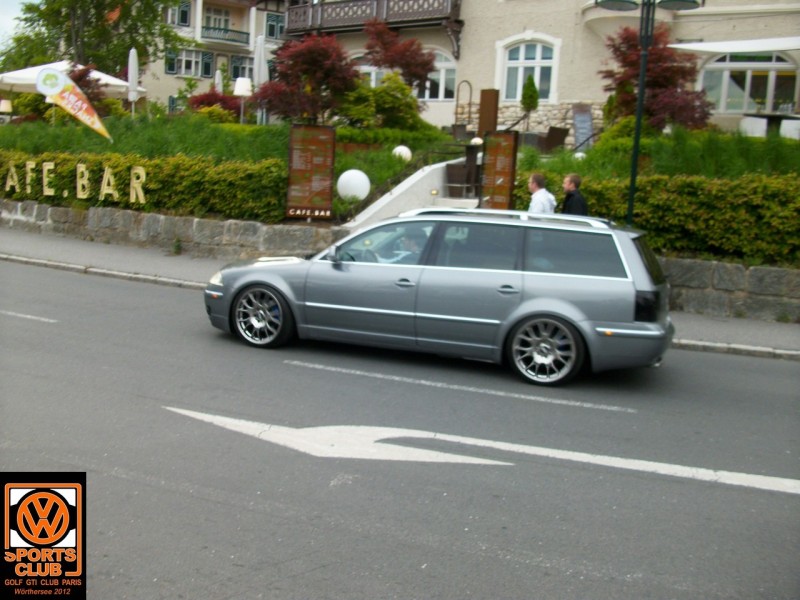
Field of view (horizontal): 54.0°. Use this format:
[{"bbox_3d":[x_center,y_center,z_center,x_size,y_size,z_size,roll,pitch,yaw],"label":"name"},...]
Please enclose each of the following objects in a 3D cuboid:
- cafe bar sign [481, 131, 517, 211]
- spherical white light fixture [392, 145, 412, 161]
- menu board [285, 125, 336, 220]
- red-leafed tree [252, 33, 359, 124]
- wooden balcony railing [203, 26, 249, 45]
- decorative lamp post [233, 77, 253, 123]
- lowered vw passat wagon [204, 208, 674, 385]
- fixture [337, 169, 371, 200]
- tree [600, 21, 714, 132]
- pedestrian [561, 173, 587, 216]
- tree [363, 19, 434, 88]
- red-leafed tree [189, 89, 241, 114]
[{"bbox_3d":[1.503,-1.798,12.302,0.100,1.620,0.800,-2,9,-37],"label":"cafe bar sign"},{"bbox_3d":[0.046,-3.057,16.600,0.425,0.425,0.425,3,7,0],"label":"spherical white light fixture"},{"bbox_3d":[-1.540,-2.219,13.600,0.800,1.620,0.100,5,7,8],"label":"menu board"},{"bbox_3d":[-2.339,-5.335,19.769,2.600,2.700,2.500,5,7,15],"label":"red-leafed tree"},{"bbox_3d":[-12.622,-19.186,57.000,3.400,0.900,0.180,0,8,-24],"label":"wooden balcony railing"},{"bbox_3d":[-4.246,-5.143,21.103,0.480,1.650,0.480,6,8,20],"label":"decorative lamp post"},{"bbox_3d":[0.307,-0.182,7.730,4.680,1.430,1.790,6,8,19],"label":"lowered vw passat wagon"},{"bbox_3d":[-0.831,-2.040,14.100,0.600,0.600,0.600,3,7,0],"label":"fixture"},{"bbox_3d":[5.642,-4.693,17.369,2.450,2.700,2.300,5,7,15],"label":"tree"},{"bbox_3d":[2.282,-0.788,10.512,0.420,1.790,0.500,6,8,18],"label":"pedestrian"},{"bbox_3d":[-0.030,-5.630,20.194,1.900,3.100,1.800,5,7,15],"label":"tree"},{"bbox_3d":[-5.650,-5.717,24.094,1.700,1.500,1.600,5,7,15],"label":"red-leafed tree"}]

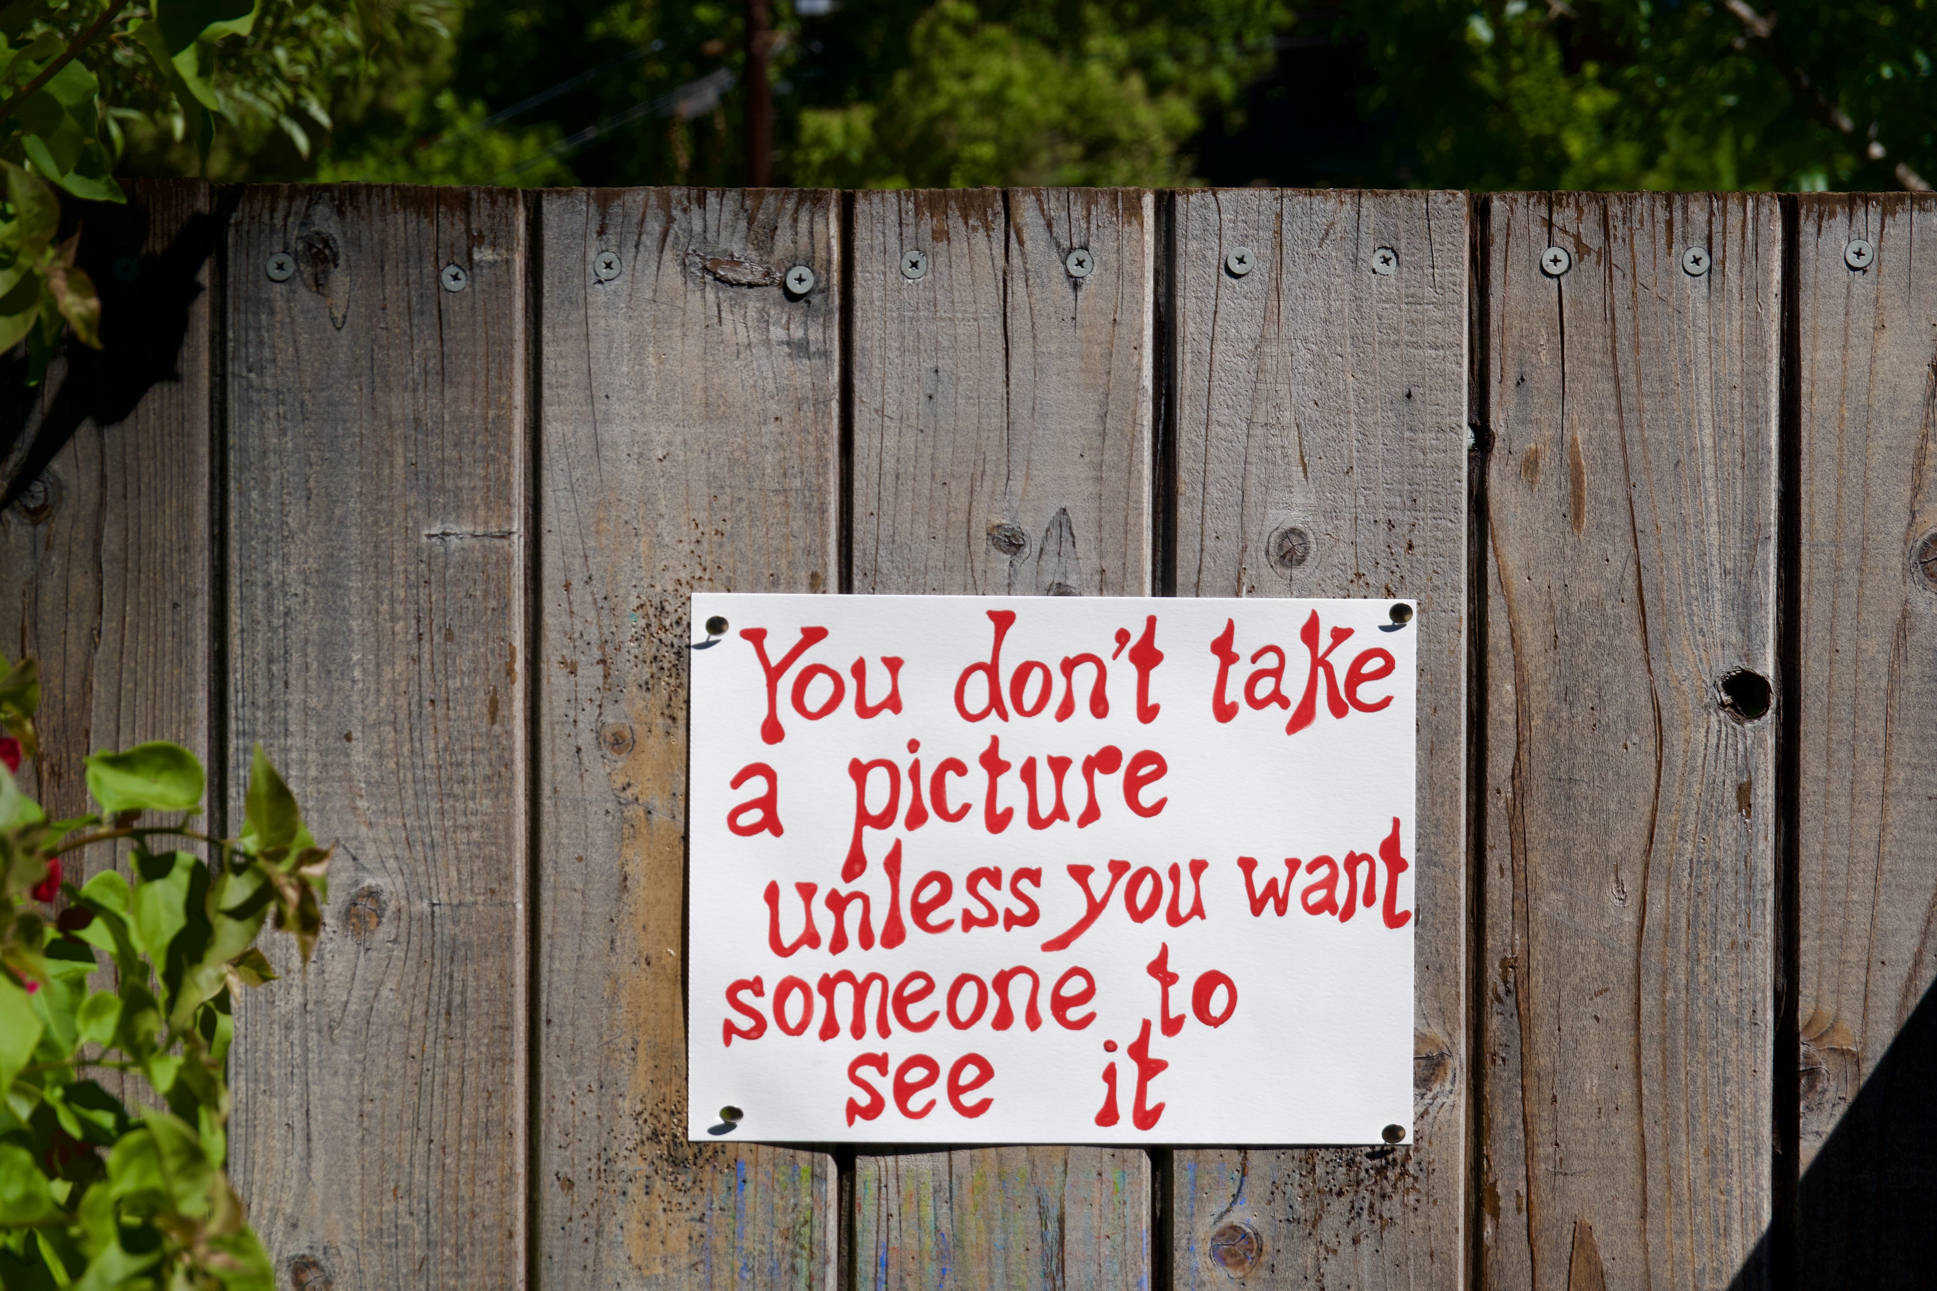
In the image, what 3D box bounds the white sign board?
[{"bbox_3d":[0.036,0.095,2.160,0.306,0.231,0.005,0,1,-1],"label":"white sign board"}]

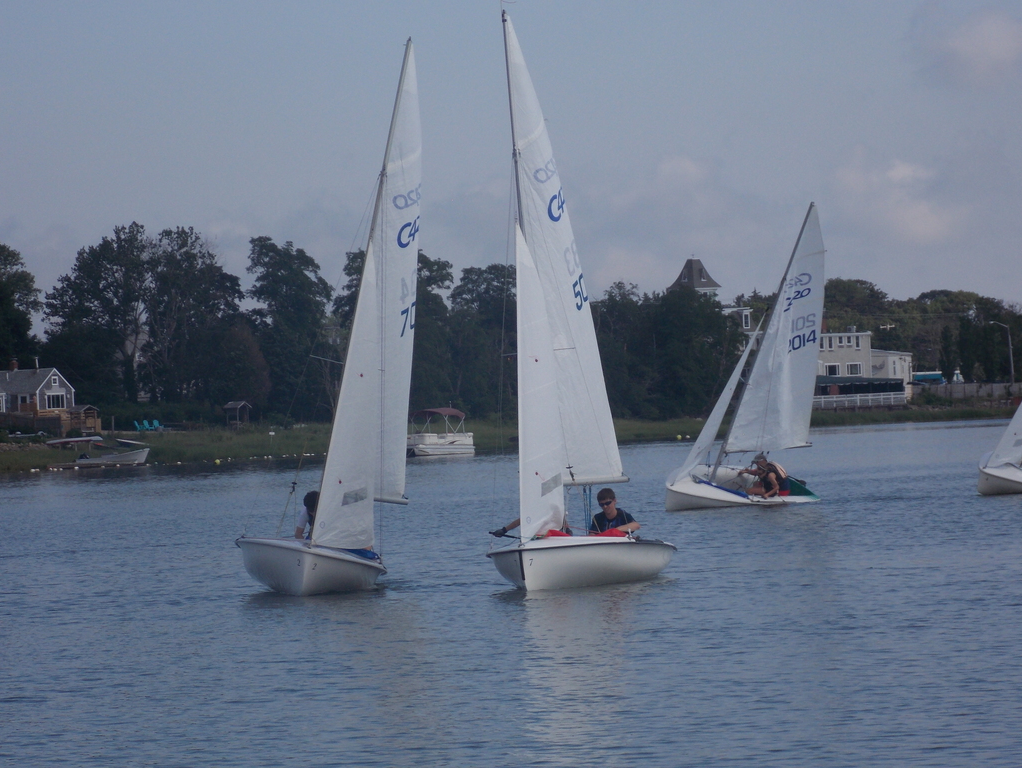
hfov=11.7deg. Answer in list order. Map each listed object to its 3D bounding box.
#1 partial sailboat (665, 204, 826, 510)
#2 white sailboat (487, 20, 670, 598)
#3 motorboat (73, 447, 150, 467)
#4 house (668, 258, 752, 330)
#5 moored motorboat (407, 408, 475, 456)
[{"bbox_3d":[5.080,-0.536,95.489,1.660,6.400,4.250,28,18,35],"label":"partial sailboat"},{"bbox_3d":[0.345,-0.879,53.601,1.660,6.400,4.250,-7,-1,15],"label":"white sailboat"},{"bbox_3d":[-28.707,5.115,358.000,5.600,1.350,2.000,-2,0,2],"label":"motorboat"},{"bbox_3d":[24.448,-7.425,600.000,12.000,15.500,12.000,-2,-1,-45],"label":"house"},{"bbox_3d":[-4.778,2.791,281.010,2.500,2.750,6.200,-3,-1,36],"label":"moored motorboat"}]

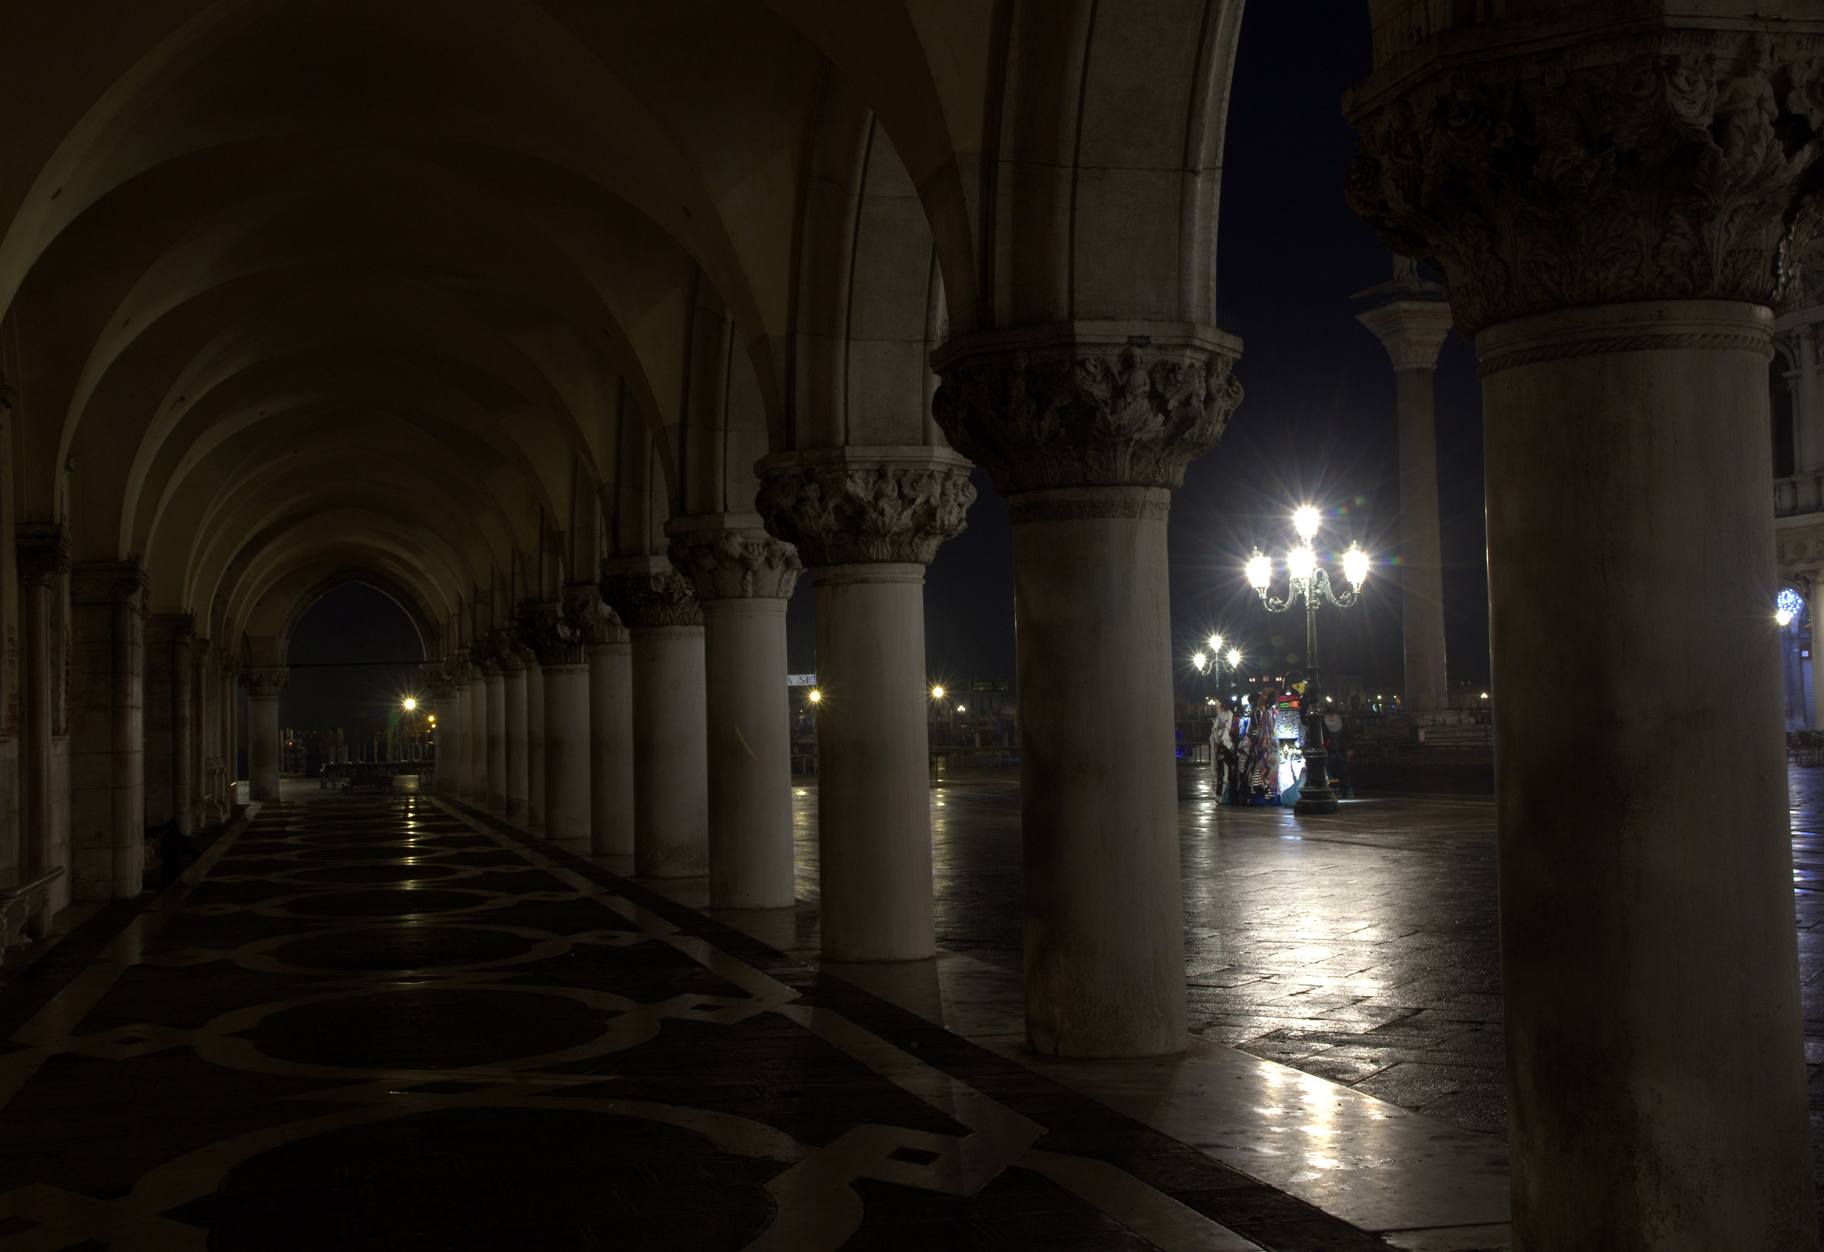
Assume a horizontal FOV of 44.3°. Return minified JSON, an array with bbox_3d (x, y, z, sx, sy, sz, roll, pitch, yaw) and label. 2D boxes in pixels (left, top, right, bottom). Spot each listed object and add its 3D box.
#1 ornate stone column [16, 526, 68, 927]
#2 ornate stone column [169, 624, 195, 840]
[{"bbox_3d":[-6.855,0.827,17.600,0.360,3.190,0.480,-1,-3,-15],"label":"ornate stone column"},{"bbox_3d":[-10.824,1.503,33.288,0.380,3.249,0.380,-1,-3,-15],"label":"ornate stone column"}]

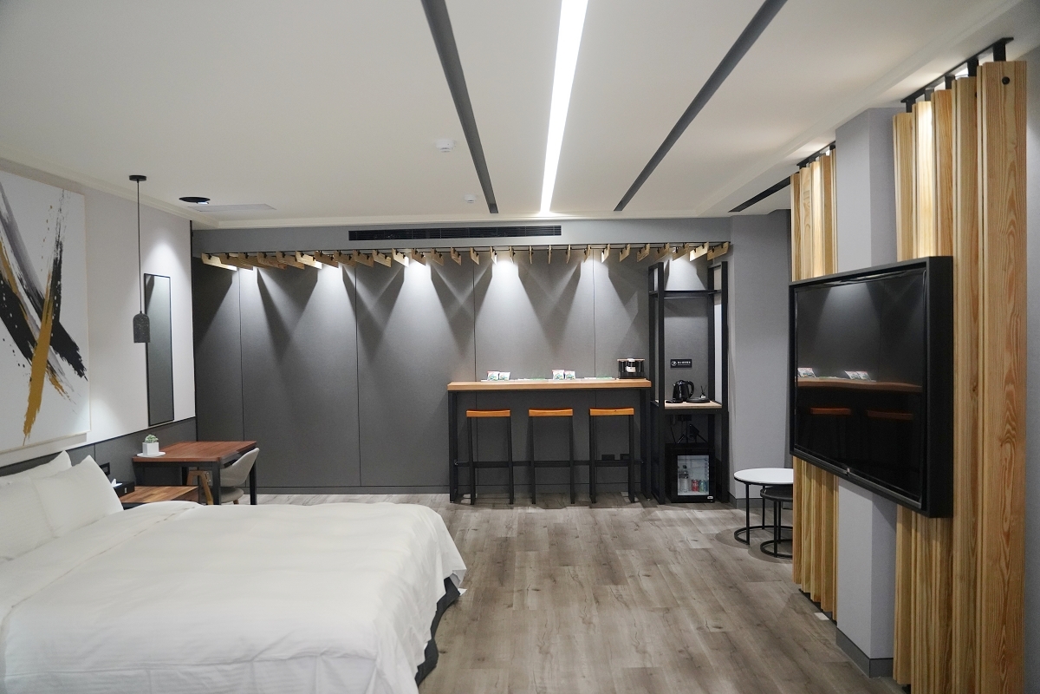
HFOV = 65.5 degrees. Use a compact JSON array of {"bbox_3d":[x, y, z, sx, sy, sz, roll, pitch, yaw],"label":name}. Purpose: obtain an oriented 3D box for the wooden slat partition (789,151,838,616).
[{"bbox_3d":[1.638,0.195,4.381,0.153,2.349,0.673,-1,1,1],"label":"wooden slat partition"}]

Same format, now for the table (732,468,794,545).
[{"bbox_3d":[1.885,1.146,5.808,0.670,0.454,0.670,-1,1,1],"label":"table"}]

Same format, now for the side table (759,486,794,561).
[{"bbox_3d":[1.904,1.182,5.487,0.532,0.395,0.532,-1,1,1],"label":"side table"}]

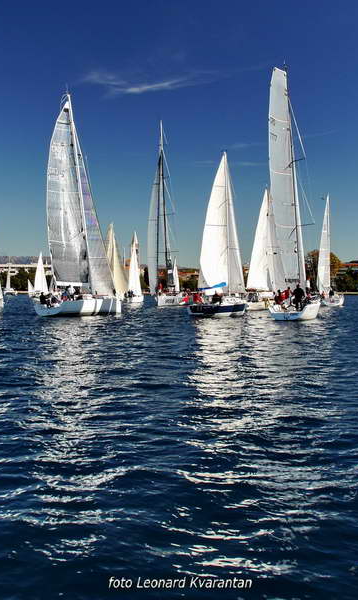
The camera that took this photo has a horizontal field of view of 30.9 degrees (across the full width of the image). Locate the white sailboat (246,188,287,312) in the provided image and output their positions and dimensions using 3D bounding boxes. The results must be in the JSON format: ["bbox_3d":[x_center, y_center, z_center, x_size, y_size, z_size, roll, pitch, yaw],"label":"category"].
[{"bbox_3d":[9.108,-5.028,63.421,3.150,12.000,8.800,1,1,30],"label":"white sailboat"}]

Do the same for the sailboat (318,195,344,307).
[{"bbox_3d":[19.332,-6.239,80.902,3.460,13.800,10.000,0,1,15],"label":"sailboat"}]

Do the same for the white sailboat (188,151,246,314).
[{"bbox_3d":[3.820,-5.323,51.914,3.260,13.000,9.500,1,1,28],"label":"white sailboat"}]

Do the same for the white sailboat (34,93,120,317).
[{"bbox_3d":[-7.362,-7.941,52.867,3.890,18.200,11.600,0,1,24],"label":"white sailboat"}]

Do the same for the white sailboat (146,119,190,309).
[{"bbox_3d":[-1.123,-11.141,83.815,4.510,23.500,15.500,0,1,14],"label":"white sailboat"}]

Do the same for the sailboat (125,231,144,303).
[{"bbox_3d":[-5.910,-4.684,91.931,2.620,10.300,7.200,0,1,14],"label":"sailboat"}]

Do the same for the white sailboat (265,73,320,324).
[{"bbox_3d":[8.682,-7.888,47.067,3.780,18.300,11.600,0,1,18],"label":"white sailboat"}]

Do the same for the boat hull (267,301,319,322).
[{"bbox_3d":[8.682,0.561,47.217,3.600,1.400,11.600,0,1,18],"label":"boat hull"}]

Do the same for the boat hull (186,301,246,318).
[{"bbox_3d":[3.820,0.476,52.017,3.100,1.400,9.500,1,1,28],"label":"boat hull"}]

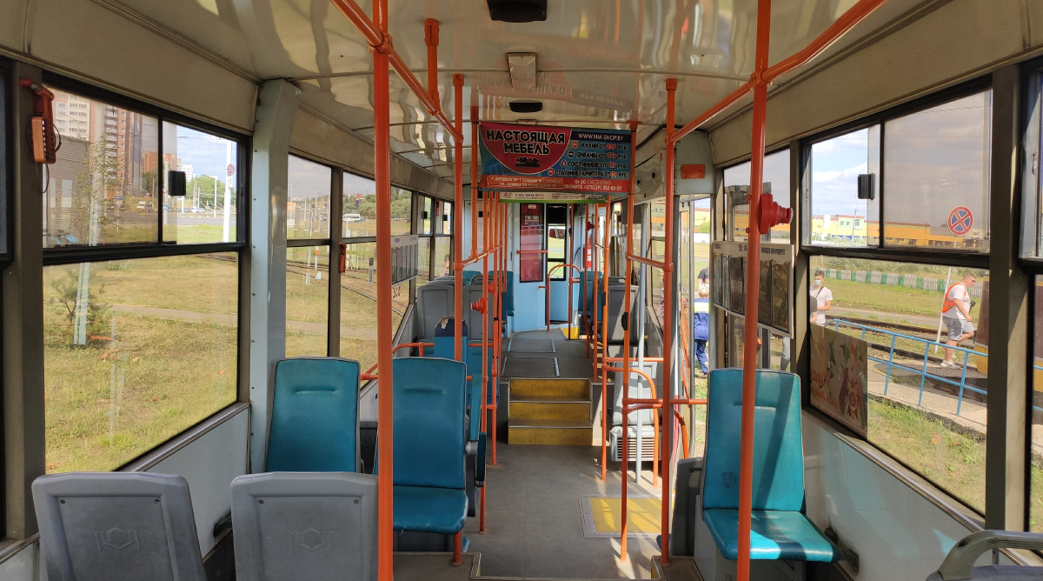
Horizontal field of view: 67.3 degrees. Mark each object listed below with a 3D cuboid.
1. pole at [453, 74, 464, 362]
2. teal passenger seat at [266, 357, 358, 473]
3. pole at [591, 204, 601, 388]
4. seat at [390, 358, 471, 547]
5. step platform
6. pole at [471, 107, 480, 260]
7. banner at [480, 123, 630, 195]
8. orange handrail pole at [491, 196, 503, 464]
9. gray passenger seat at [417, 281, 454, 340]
[{"bbox_3d":[-0.279,0.157,3.427,0.037,2.150,0.037,0,4,1],"label":"pole"},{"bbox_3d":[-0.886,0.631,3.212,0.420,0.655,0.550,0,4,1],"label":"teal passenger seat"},{"bbox_3d":[0.738,-0.144,7.630,0.037,2.100,0.037,0,4,1],"label":"pole"},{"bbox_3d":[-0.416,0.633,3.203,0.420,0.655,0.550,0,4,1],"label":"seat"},{"bbox_3d":[0.280,1.171,7.634,0.804,0.525,0.558,0,4,1],"label":"step platform"},{"bbox_3d":[-0.254,-0.588,4.293,0.037,0.827,0.037,0,4,1],"label":"pole"},{"bbox_3d":[0.201,-0.739,4.448,0.891,0.370,0.020,-1,5,-15],"label":"banner"},{"bbox_3d":[-0.225,0.183,6.648,0.037,2.645,0.037,0,4,1],"label":"orange handrail pole"},{"bbox_3d":[-0.875,0.257,8.088,0.420,0.660,0.550,0,4,1],"label":"gray passenger seat"}]

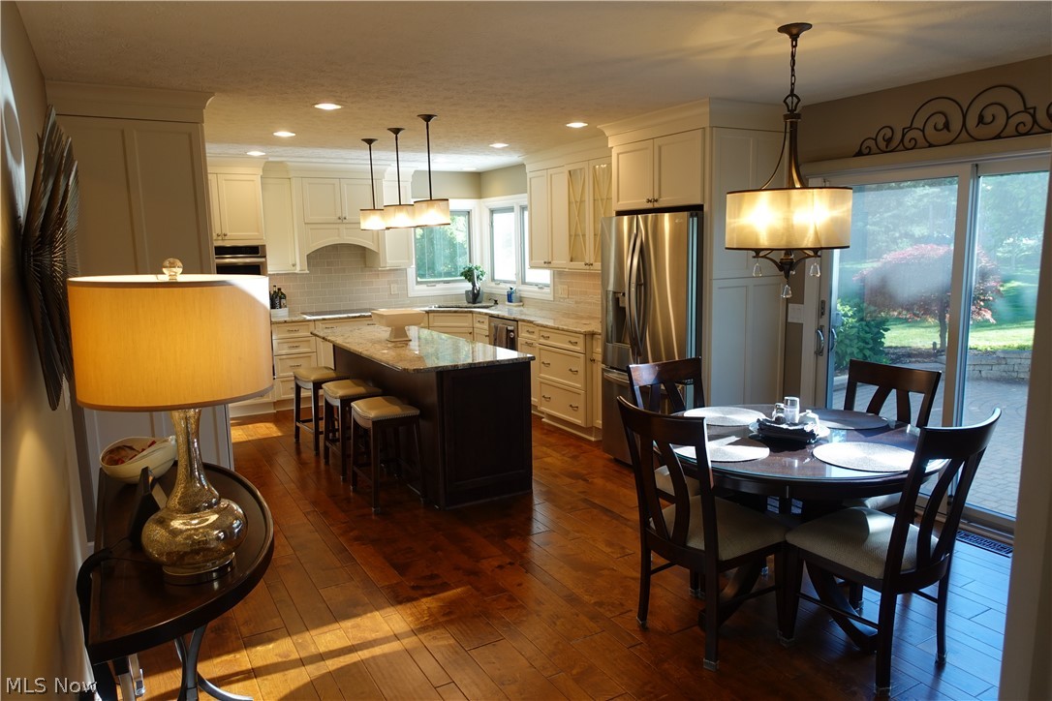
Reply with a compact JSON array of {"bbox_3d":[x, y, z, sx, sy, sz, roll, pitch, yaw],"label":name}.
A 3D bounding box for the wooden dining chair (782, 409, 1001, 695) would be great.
[{"bbox_3d":[1.354,0.699,2.653,0.490,1.015,0.630,-6,10,-30],"label":"wooden dining chair"}]

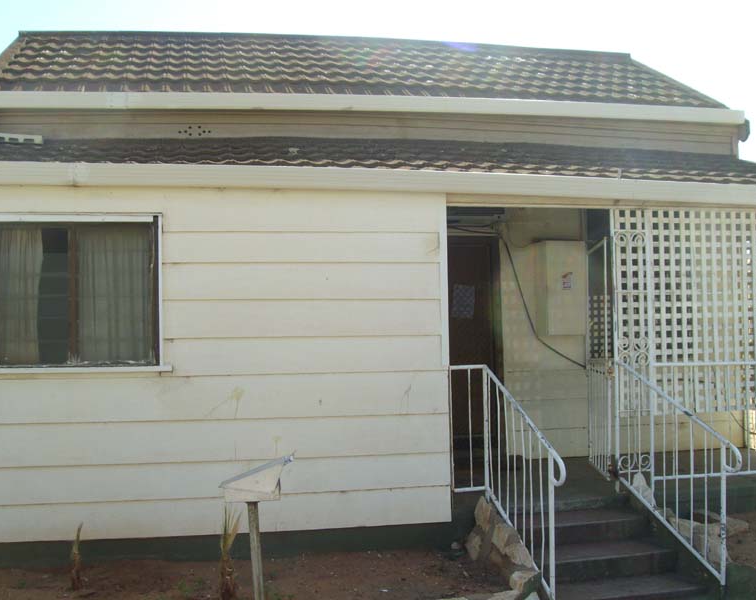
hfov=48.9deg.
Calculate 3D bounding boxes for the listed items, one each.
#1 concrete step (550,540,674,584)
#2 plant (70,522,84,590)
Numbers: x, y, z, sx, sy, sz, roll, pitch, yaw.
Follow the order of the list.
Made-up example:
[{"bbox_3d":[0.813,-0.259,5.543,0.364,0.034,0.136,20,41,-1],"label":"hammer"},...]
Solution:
[{"bbox_3d":[1.407,1.666,5.317,0.895,0.140,0.337,0,-2,-13],"label":"concrete step"},{"bbox_3d":[-1.902,1.623,5.268,0.080,0.416,0.090,-1,-2,-8],"label":"plant"}]

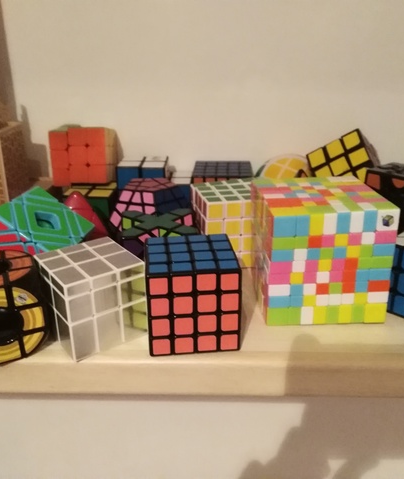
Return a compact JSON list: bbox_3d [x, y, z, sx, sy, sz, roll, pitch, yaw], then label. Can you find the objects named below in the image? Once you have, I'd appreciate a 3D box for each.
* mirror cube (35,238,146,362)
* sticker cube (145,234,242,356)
[{"bbox_3d":[-0.080,0.041,0.352,0.058,0.058,0.058,-16,27,-33],"label":"mirror cube"},{"bbox_3d":[-0.008,0.038,0.343,0.061,0.061,0.061,-3,23,-5],"label":"sticker cube"}]

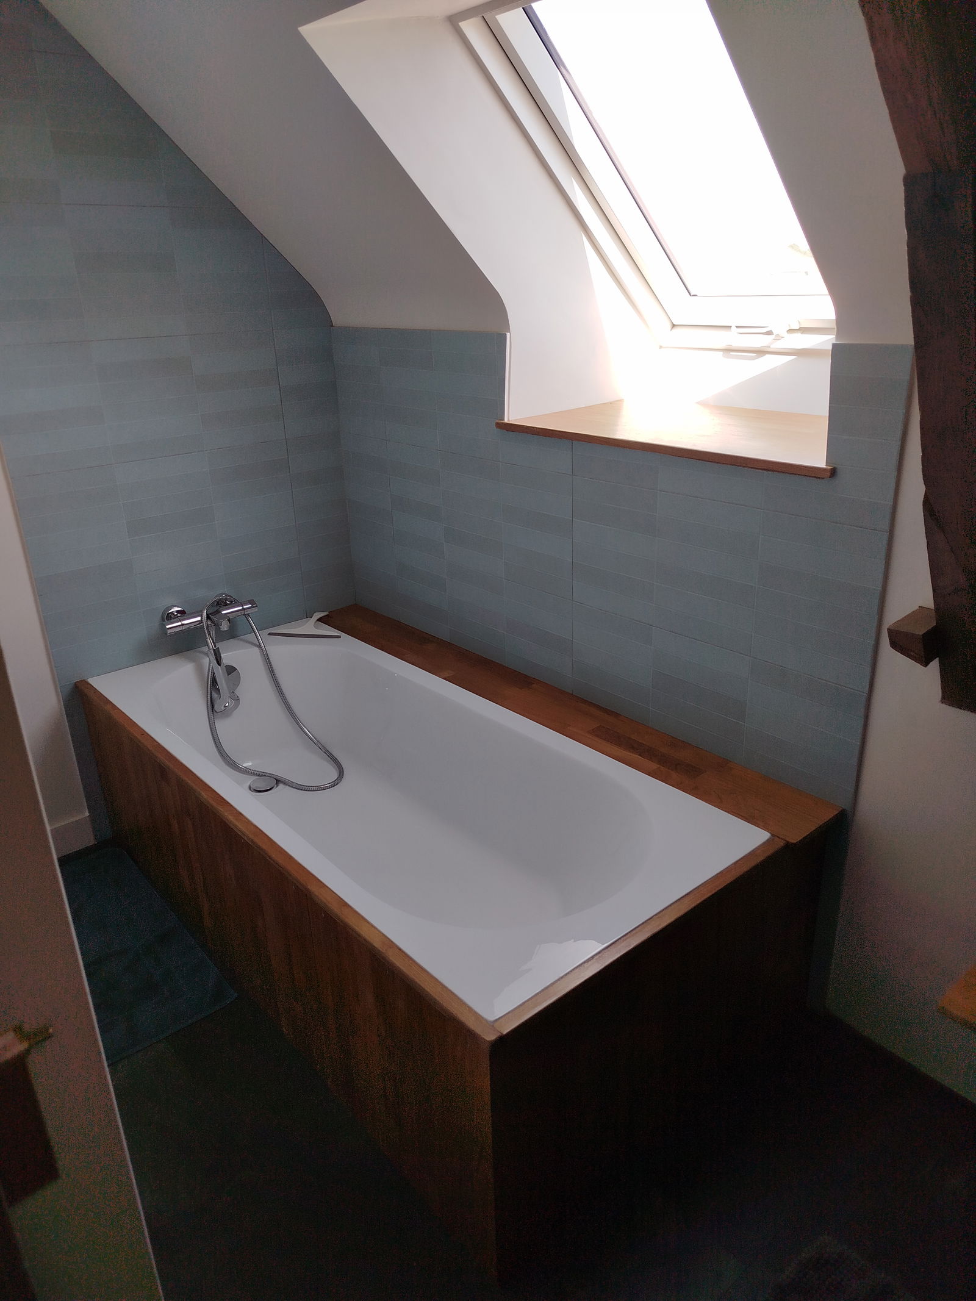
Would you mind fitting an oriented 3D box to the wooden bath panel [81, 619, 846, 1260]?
[{"bbox_3d":[-0.205,0.425,2.193,0.879,0.509,1.730,-19,27,-37],"label":"wooden bath panel"}]

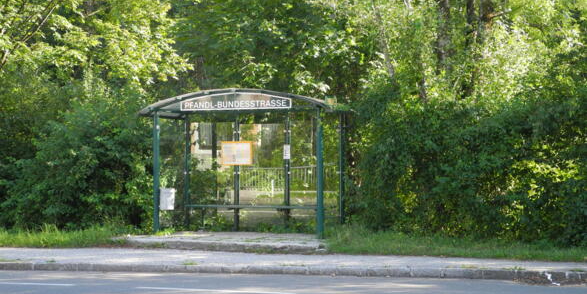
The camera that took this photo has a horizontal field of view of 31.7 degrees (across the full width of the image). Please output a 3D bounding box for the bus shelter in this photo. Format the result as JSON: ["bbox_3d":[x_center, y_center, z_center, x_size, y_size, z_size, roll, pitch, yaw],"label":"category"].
[{"bbox_3d":[-0.783,0.287,18.703,3.770,2.600,1.420,-1,-1,21],"label":"bus shelter"}]

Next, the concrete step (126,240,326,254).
[{"bbox_3d":[-1.109,1.633,16.887,3.551,0.138,0.445,-1,-1,23],"label":"concrete step"}]

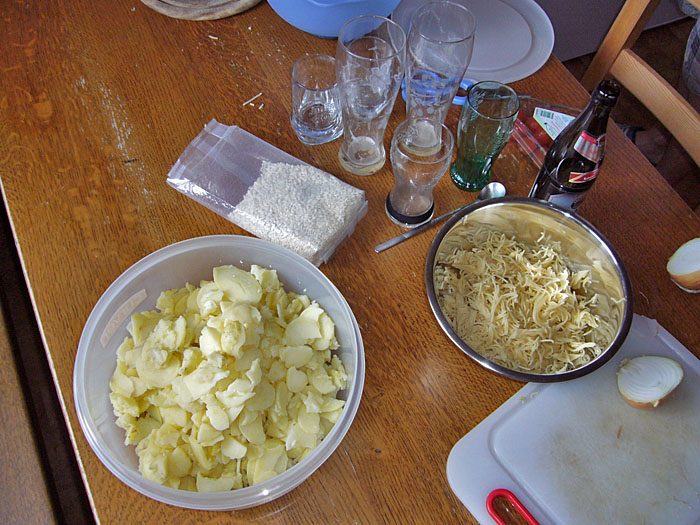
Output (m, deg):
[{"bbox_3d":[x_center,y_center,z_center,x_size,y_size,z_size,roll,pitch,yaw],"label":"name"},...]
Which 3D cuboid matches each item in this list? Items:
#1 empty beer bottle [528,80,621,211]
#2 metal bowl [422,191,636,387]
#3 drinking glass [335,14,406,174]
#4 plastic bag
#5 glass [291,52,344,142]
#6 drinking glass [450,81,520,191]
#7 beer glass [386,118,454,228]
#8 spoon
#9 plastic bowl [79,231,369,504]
[{"bbox_3d":[0.297,-0.134,0.751,0.069,0.245,0.069,36,63,17],"label":"empty beer bottle"},{"bbox_3d":[0.213,0.047,0.722,0.247,0.100,0.247,2,59,-2],"label":"metal bowl"},{"bbox_3d":[0.024,-0.224,0.804,0.085,0.221,0.085,6,59,0],"label":"drinking glass"},{"bbox_3d":[-0.128,-0.114,0.831,0.286,0.045,0.133,29,61,13],"label":"plastic bag"},{"bbox_3d":[-0.048,-0.252,0.883,0.087,0.109,0.087,6,59,0],"label":"glass"},{"bbox_3d":[0.192,-0.179,0.826,0.071,0.153,0.071,6,59,0],"label":"drinking glass"},{"bbox_3d":[0.092,-0.120,0.791,0.079,0.142,0.079,6,59,0],"label":"beer glass"},{"bbox_3d":[0.138,-0.069,0.834,0.239,0.022,0.036,-26,64,-18],"label":"spoon"},{"bbox_3d":[-0.131,0.130,0.634,0.291,0.130,0.291,2,59,-2],"label":"plastic bowl"}]

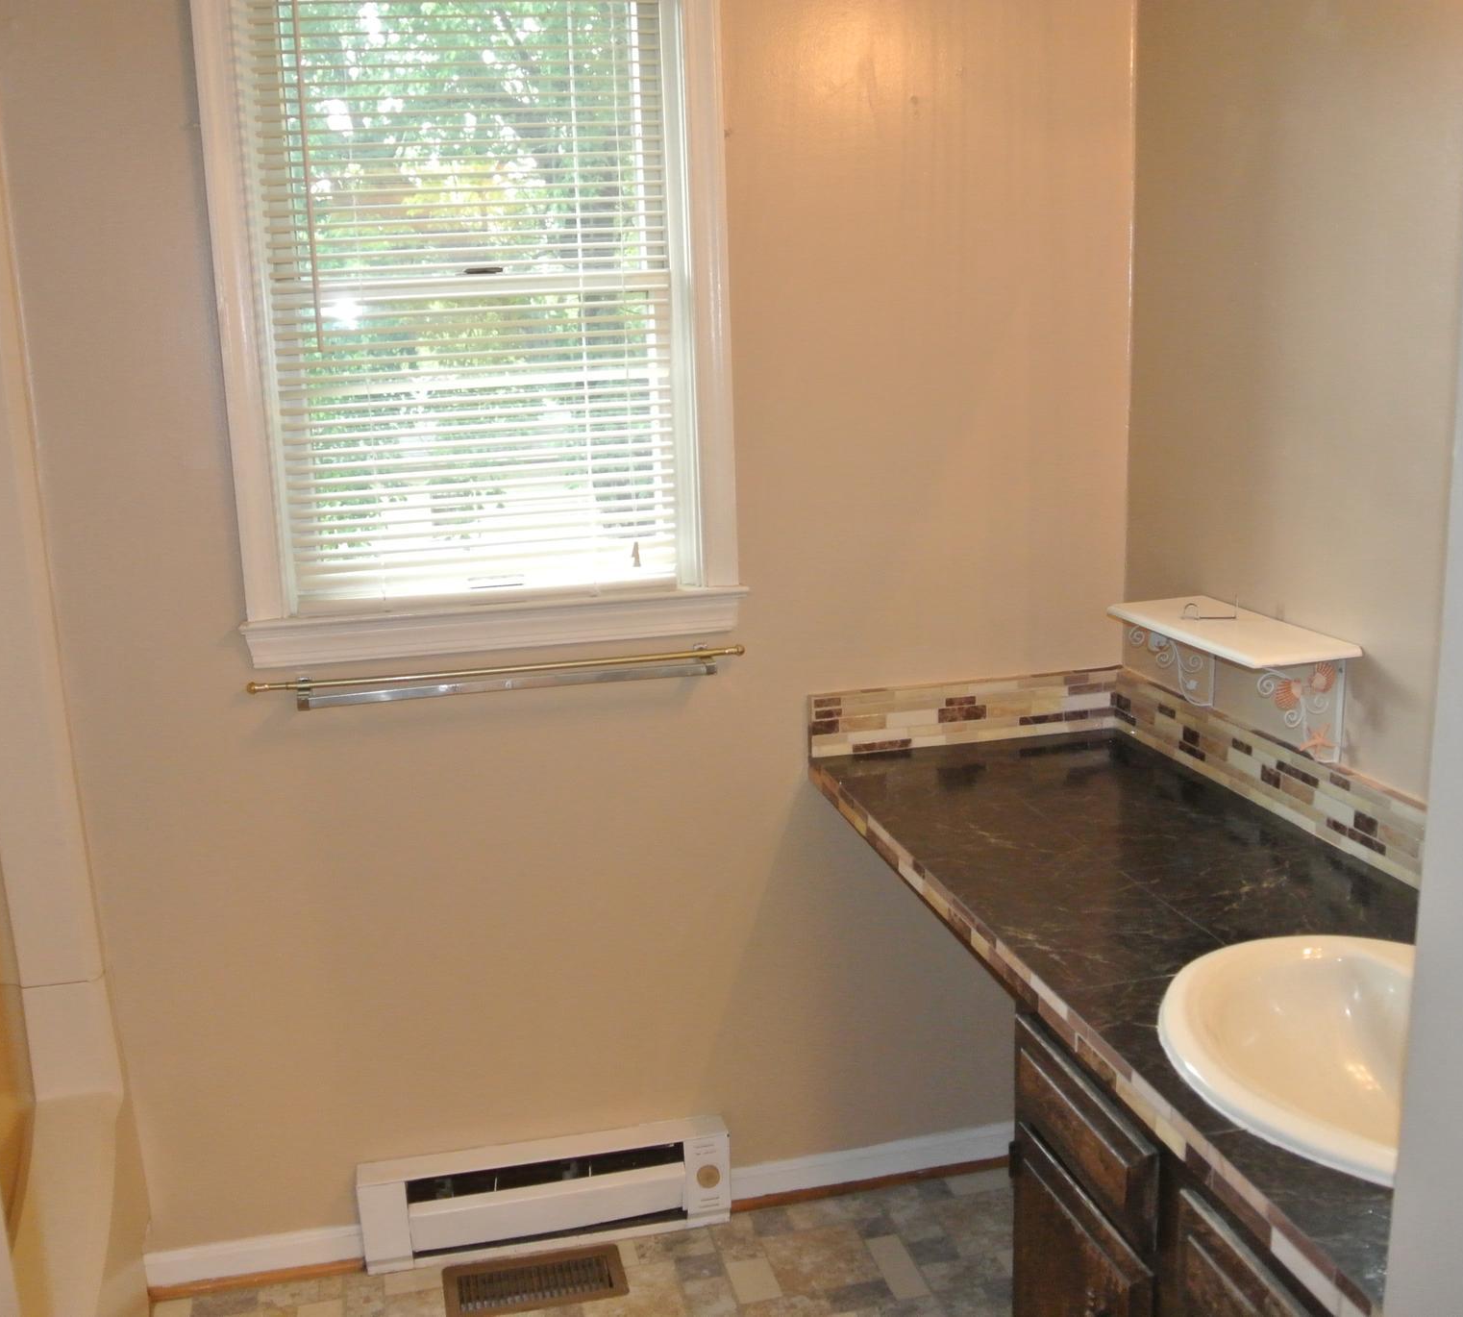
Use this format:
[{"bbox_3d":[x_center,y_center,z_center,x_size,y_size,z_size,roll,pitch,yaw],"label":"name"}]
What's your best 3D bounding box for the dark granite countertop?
[{"bbox_3d":[0.561,0.313,1.762,0.547,0.042,1.508,-4,13,-12],"label":"dark granite countertop"}]

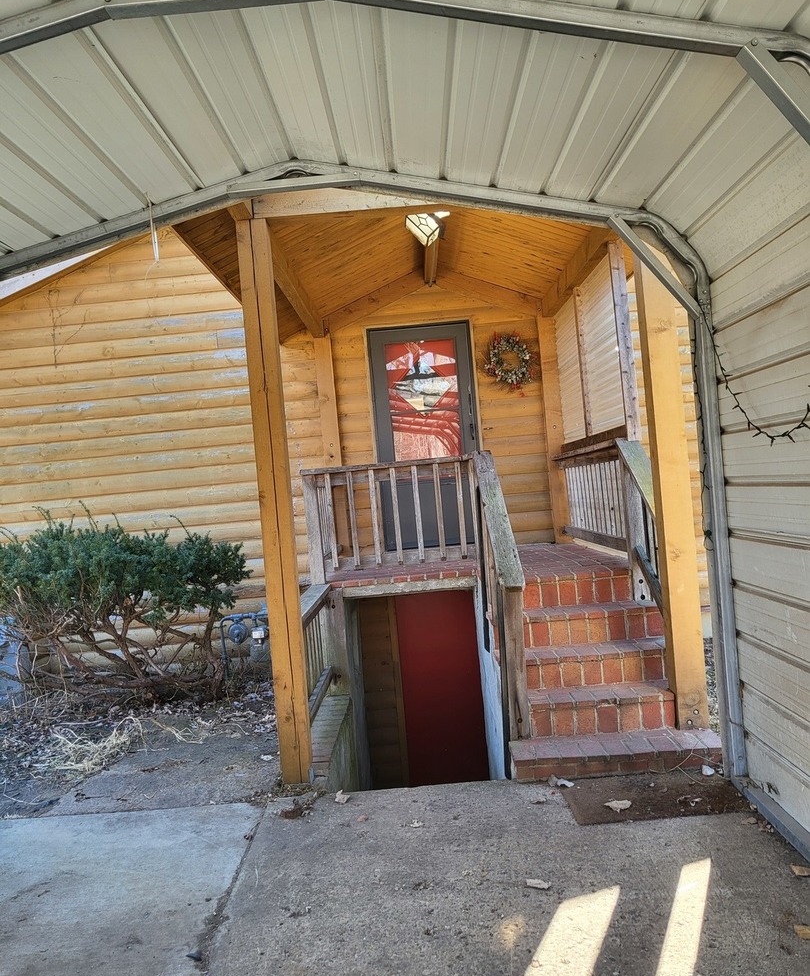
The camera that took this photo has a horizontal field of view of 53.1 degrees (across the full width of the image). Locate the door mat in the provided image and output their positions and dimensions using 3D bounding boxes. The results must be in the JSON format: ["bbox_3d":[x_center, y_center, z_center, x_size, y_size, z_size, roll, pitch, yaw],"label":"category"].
[{"bbox_3d":[1.082,1.344,3.531,0.731,0.015,0.436,-5,0,1],"label":"door mat"}]

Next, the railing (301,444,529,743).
[{"bbox_3d":[-0.009,0.577,4.911,1.335,1.538,1.705,-5,0,1],"label":"railing"}]

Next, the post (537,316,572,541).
[{"bbox_3d":[1.381,-0.521,7.385,0.147,2.048,0.142,-5,0,1],"label":"post"}]

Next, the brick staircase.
[{"bbox_3d":[1.035,0.953,5.609,1.056,0.823,3.563,-5,0,1],"label":"brick staircase"}]

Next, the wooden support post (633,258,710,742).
[{"bbox_3d":[1.359,-0.147,4.199,0.144,2.741,0.142,-5,0,1],"label":"wooden support post"}]

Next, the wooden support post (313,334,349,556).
[{"bbox_3d":[-0.660,-0.347,7.417,0.144,2.048,0.142,-5,0,1],"label":"wooden support post"}]

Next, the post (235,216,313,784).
[{"bbox_3d":[-0.671,0.061,4.231,0.144,2.890,0.142,-5,0,1],"label":"post"}]

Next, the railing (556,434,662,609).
[{"bbox_3d":[1.449,0.245,5.798,0.157,1.106,3.014,-5,0,1],"label":"railing"}]

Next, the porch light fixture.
[{"bbox_3d":[0.152,-1.769,5.521,0.289,0.213,0.213,-5,0,1],"label":"porch light fixture"}]

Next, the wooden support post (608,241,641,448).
[{"bbox_3d":[1.374,-0.923,5.130,0.096,1.248,0.086,-5,0,1],"label":"wooden support post"}]

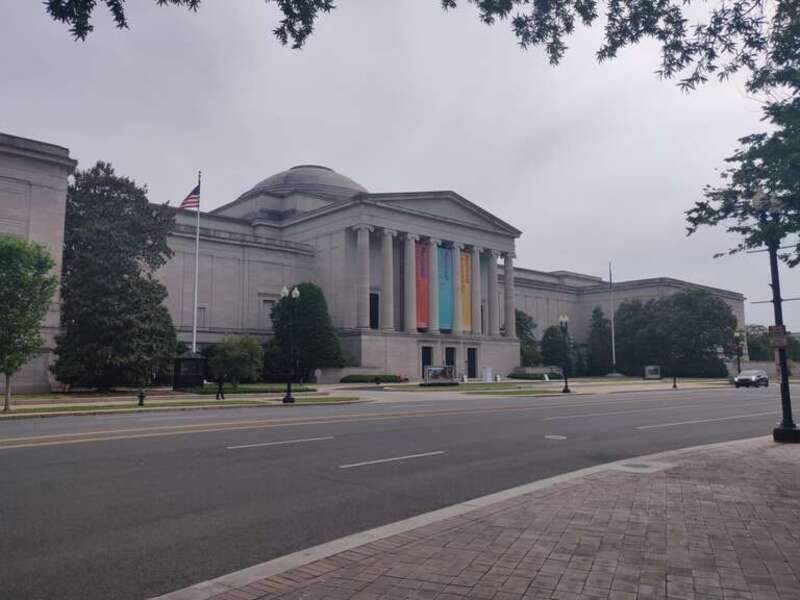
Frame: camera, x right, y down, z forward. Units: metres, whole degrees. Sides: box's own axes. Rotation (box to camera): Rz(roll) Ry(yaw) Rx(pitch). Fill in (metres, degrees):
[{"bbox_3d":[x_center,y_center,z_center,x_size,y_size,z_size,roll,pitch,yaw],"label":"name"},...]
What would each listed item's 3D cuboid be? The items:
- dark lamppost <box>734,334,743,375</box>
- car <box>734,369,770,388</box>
[{"bbox_3d":[40.299,7.033,68.650,1.050,6.200,0.600,6,-9,-42],"label":"dark lamppost"},{"bbox_3d":[36.477,8.209,59.962,4.600,1.650,1.880,6,-9,-42],"label":"car"}]

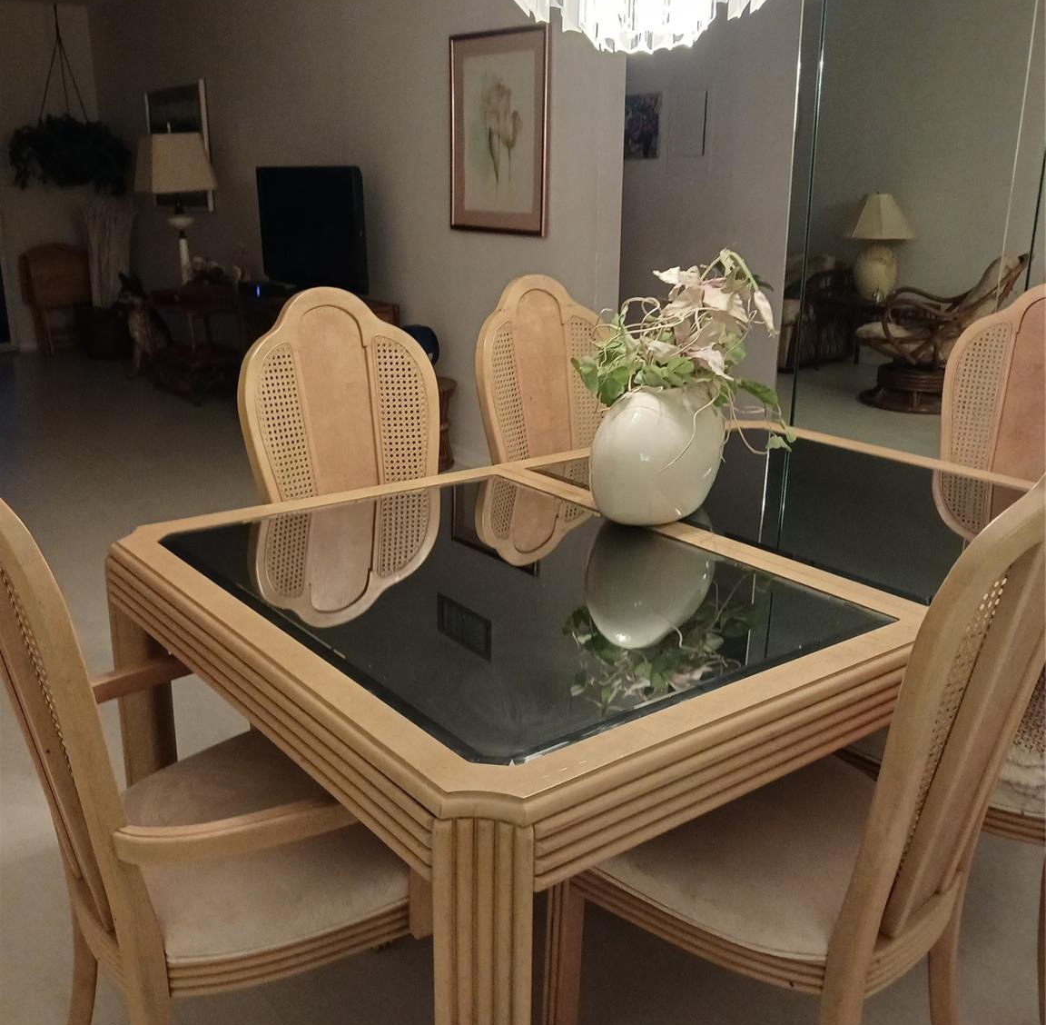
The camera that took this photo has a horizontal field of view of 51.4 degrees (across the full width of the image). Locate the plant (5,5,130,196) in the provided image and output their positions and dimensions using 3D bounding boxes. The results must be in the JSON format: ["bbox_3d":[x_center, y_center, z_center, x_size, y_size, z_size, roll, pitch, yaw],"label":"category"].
[{"bbox_3d":[-3.113,-2.796,7.409,0.830,1.220,0.720,-6,18,-21],"label":"plant"}]

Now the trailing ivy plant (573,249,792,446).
[{"bbox_3d":[0.265,-0.271,1.793,0.365,0.320,0.310,3,17,7],"label":"trailing ivy plant"}]

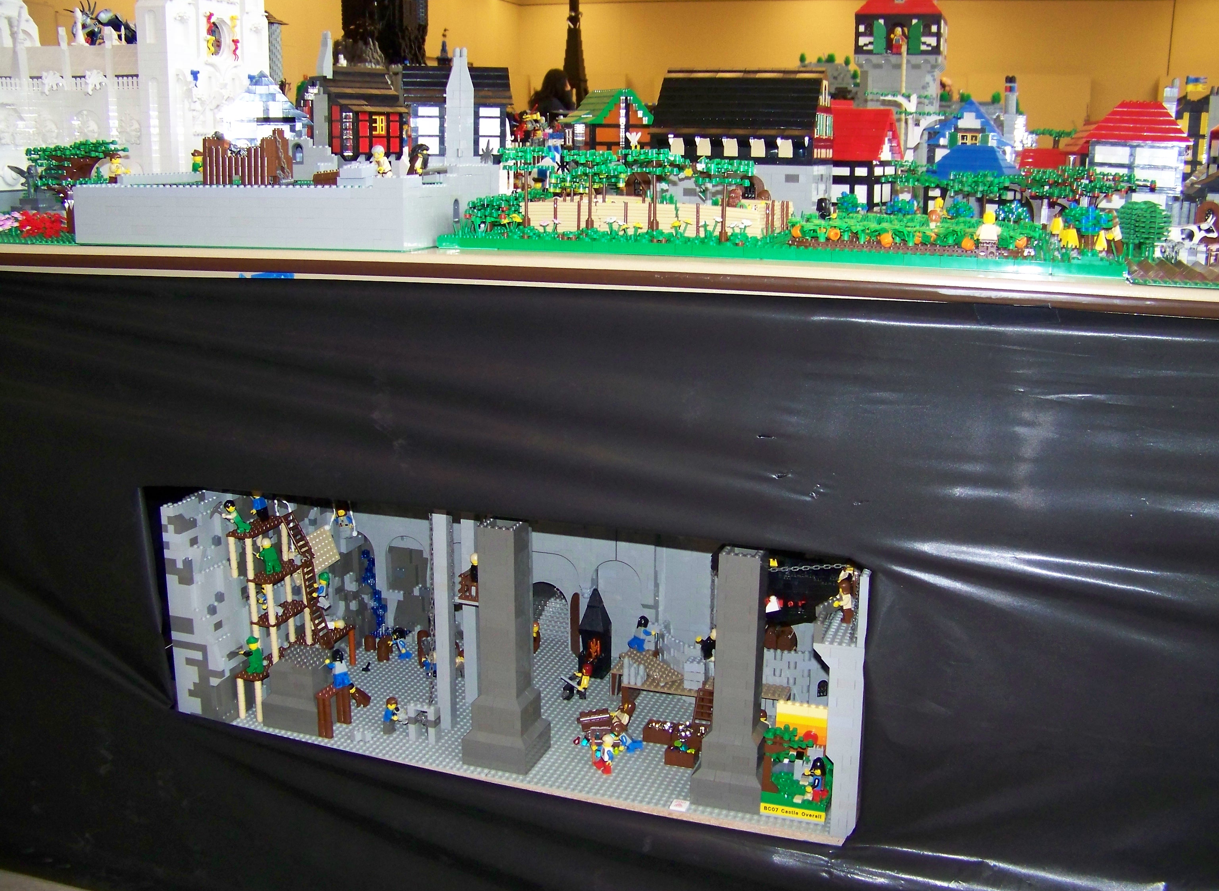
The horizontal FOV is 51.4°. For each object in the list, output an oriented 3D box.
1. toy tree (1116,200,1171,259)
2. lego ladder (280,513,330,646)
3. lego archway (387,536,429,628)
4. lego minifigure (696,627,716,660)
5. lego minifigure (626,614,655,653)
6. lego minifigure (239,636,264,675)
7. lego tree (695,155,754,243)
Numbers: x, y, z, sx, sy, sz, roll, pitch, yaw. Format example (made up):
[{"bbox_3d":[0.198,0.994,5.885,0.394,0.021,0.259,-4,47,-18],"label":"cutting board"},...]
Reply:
[{"bbox_3d":[0.469,-0.189,1.113,0.047,0.053,0.046,5,14,18],"label":"toy tree"},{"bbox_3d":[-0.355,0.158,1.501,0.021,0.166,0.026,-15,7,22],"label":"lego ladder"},{"bbox_3d":[-0.268,0.181,1.700,0.066,0.130,0.018,5,14,18],"label":"lego archway"},{"bbox_3d":[0.114,0.225,1.445,0.023,0.041,0.019,-7,15,-29],"label":"lego minifigure"},{"bbox_3d":[0.038,0.230,1.552,0.026,0.041,0.024,-6,14,-26],"label":"lego minifigure"},{"bbox_3d":[-0.401,0.235,1.424,0.024,0.042,0.024,8,15,30],"label":"lego minifigure"},{"bbox_3d":[0.105,-0.221,1.148,0.057,0.079,0.054,5,14,18],"label":"lego tree"}]

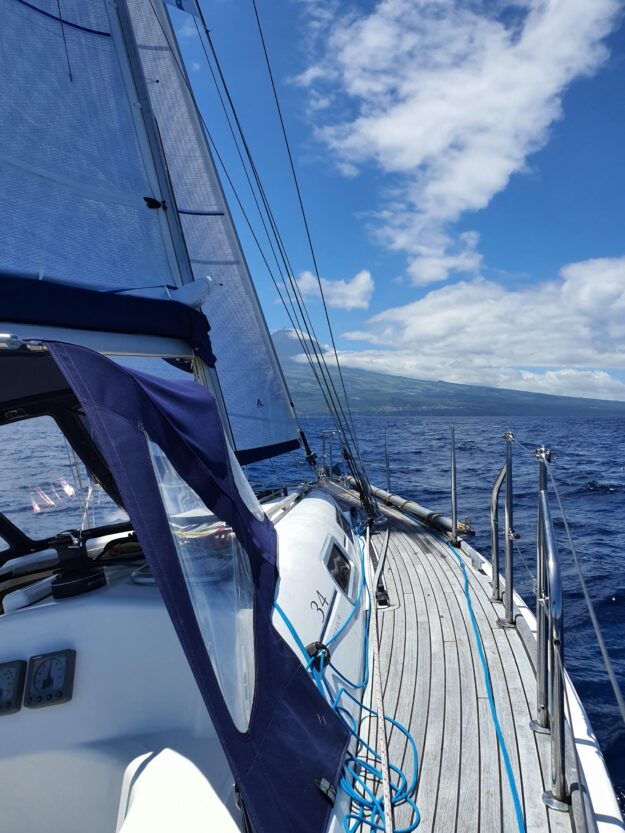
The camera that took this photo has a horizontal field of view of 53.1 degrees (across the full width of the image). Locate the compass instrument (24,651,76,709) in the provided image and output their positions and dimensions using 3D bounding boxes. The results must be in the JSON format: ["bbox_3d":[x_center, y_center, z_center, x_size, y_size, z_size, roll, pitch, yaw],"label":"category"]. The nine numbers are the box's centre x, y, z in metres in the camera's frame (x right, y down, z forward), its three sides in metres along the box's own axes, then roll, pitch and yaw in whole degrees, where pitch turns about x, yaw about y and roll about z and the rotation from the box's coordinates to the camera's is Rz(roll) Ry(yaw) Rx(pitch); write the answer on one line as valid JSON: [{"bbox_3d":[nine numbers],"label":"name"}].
[{"bbox_3d":[-0.623,0.624,1.490,0.111,0.115,0.028,-14,-33,9],"label":"compass instrument"}]

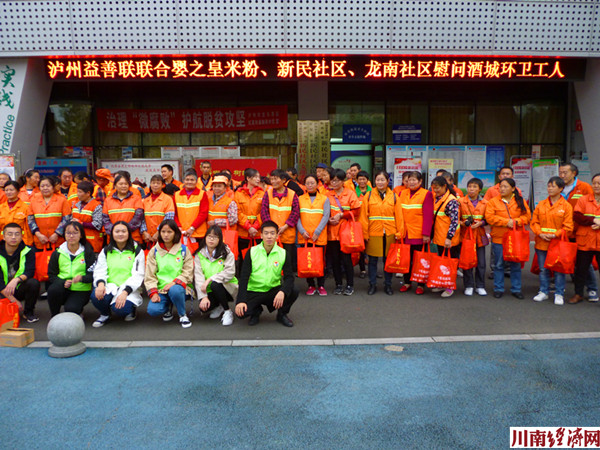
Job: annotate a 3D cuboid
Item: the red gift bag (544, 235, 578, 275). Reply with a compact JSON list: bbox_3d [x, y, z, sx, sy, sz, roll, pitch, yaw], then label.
[{"bbox_3d":[3.165,0.358,5.896,0.350,0.470,0.140,2,6,15],"label":"red gift bag"}]

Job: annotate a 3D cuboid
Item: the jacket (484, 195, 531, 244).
[{"bbox_3d":[2.666,-0.070,6.220,0.550,0.620,0.330,1,5,9],"label":"jacket"}]

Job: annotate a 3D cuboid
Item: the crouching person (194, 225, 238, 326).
[{"bbox_3d":[-0.876,0.508,5.124,0.440,0.987,0.620,0,4,5],"label":"crouching person"}]

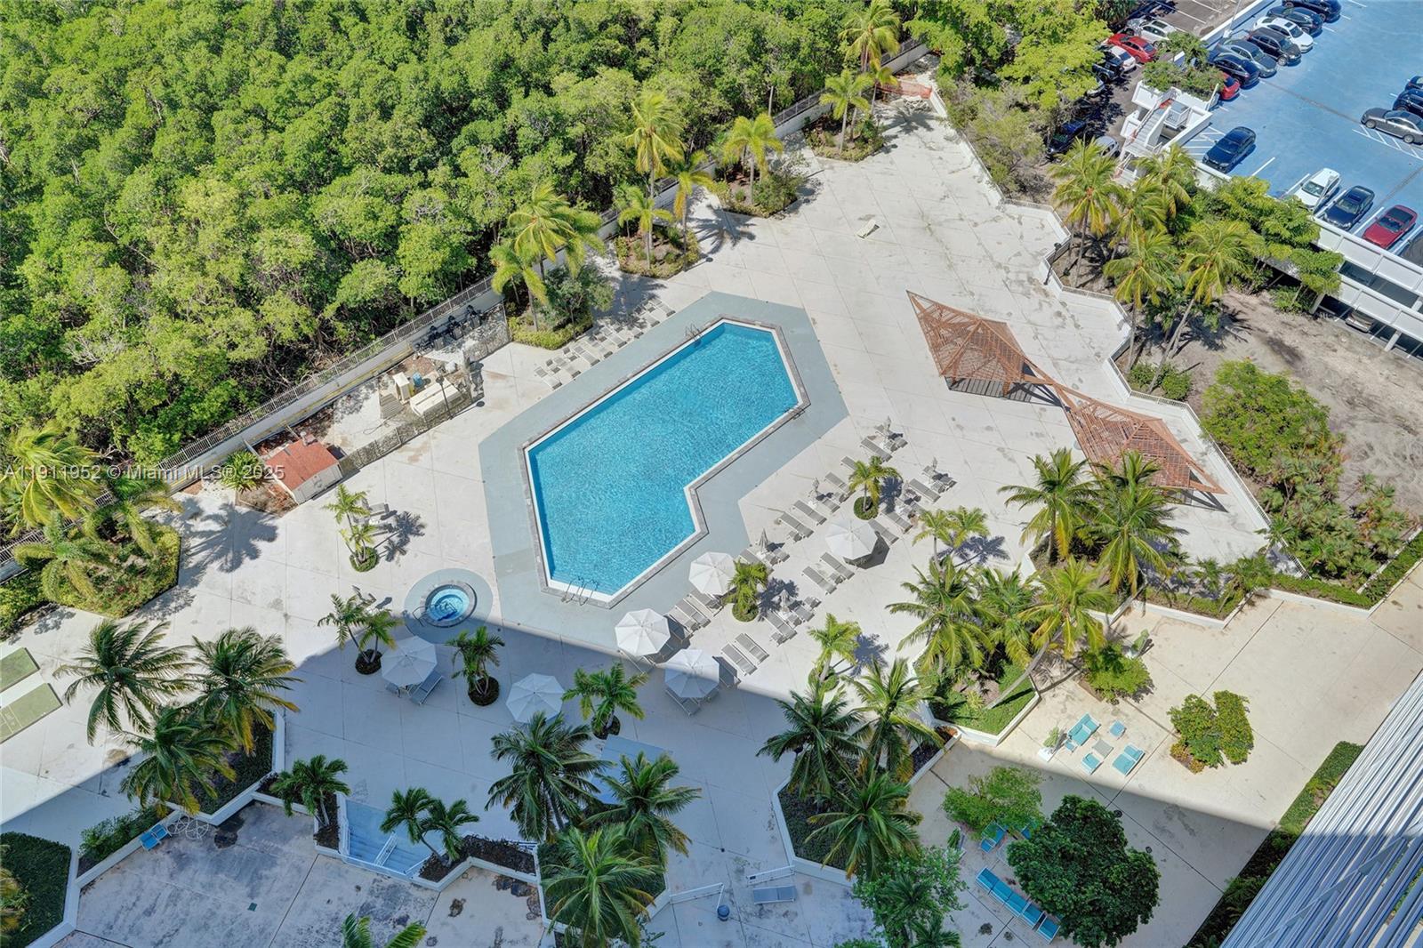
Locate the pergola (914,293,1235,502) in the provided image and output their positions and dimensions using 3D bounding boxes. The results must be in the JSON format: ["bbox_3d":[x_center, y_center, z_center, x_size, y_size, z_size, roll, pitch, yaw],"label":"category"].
[{"bbox_3d":[20.677,-4.383,67.711,6.750,4.700,23.100,-36,59,-25],"label":"pergola"}]

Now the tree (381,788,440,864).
[{"bbox_3d":[-14.023,17.172,52.944,2.600,6.000,2.600,0,51,0],"label":"tree"}]

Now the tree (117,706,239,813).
[{"bbox_3d":[-25.098,13.916,52.857,5.400,6.000,5.400,-2,51,0],"label":"tree"}]

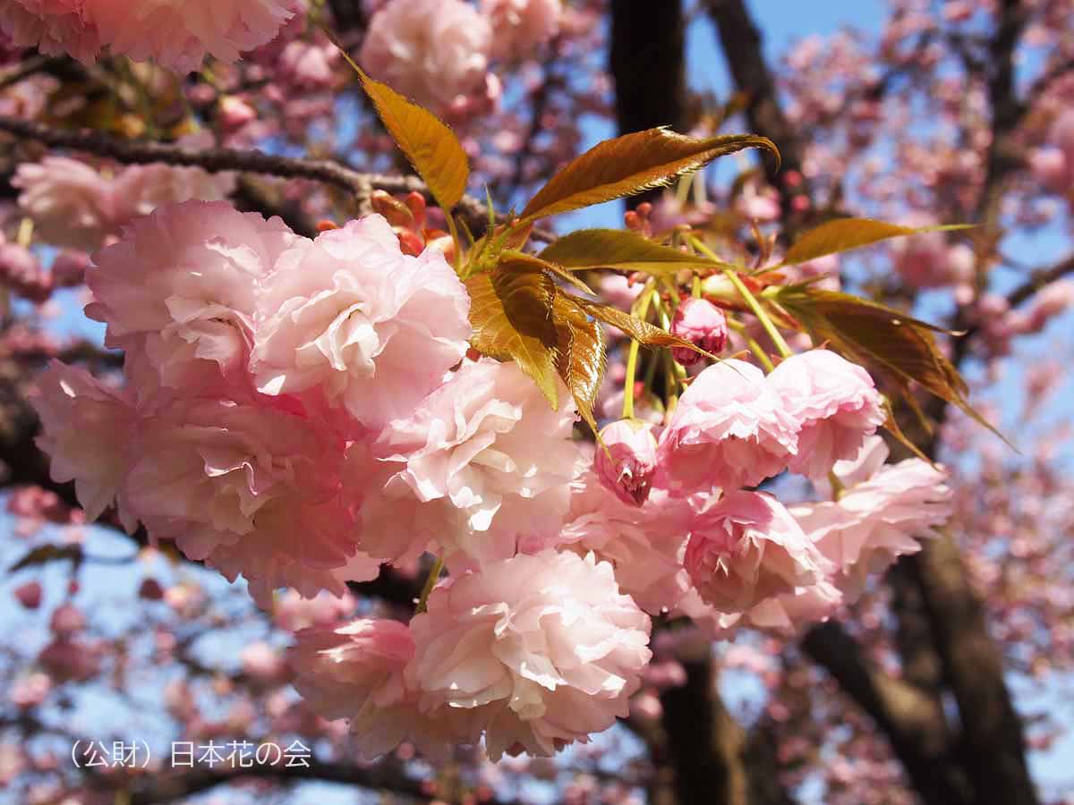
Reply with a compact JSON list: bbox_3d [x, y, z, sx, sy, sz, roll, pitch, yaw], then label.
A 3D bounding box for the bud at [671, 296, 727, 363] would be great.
[{"bbox_3d":[0.037,-0.016,0.397,0.013,0.016,0.013,3,-27,0],"label":"bud"}]

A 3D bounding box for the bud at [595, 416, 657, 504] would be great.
[{"bbox_3d":[0.020,0.013,0.388,0.014,0.020,0.014,-7,-20,0],"label":"bud"}]

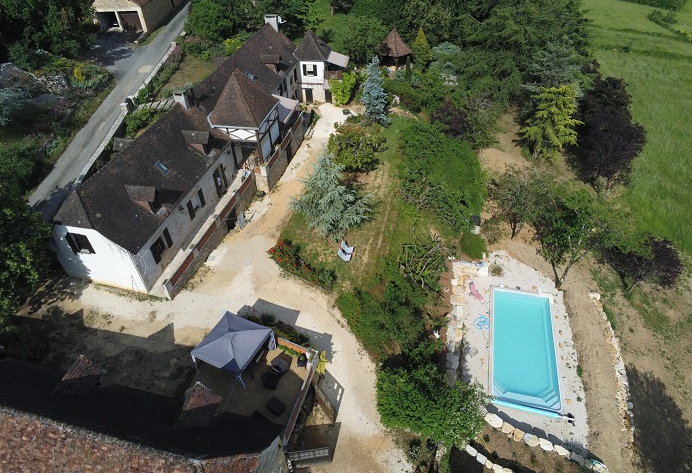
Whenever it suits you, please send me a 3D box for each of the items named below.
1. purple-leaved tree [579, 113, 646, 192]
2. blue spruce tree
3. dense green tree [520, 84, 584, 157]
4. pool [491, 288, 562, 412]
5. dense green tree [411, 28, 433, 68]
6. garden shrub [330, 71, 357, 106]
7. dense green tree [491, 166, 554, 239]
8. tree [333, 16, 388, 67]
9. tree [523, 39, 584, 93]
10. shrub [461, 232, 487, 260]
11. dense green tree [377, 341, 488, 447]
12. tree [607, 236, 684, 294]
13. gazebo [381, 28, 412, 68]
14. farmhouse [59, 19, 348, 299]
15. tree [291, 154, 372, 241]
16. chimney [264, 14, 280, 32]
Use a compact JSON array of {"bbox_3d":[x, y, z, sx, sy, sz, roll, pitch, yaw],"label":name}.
[{"bbox_3d":[22.750,-6.832,39.502,4.600,6.700,4.600,-2,39,2],"label":"purple-leaved tree"},{"bbox_3d":[3.047,-14.875,46.410,3.134,6.818,3.134,-1,44,0],"label":"blue spruce tree"},{"bbox_3d":[18.855,-10.241,42.282,5.700,6.900,5.700,-1,44,0],"label":"dense green tree"},{"bbox_3d":[11.149,7.100,29.245,3.986,1.200,8.422,9,45,10],"label":"pool"},{"bbox_3d":[9.607,-23.142,56.685,2.748,5.053,2.748,-1,44,0],"label":"dense green tree"},{"bbox_3d":[-0.298,-18.156,56.686,3.100,3.800,2.900,-2,39,2],"label":"garden shrub"},{"bbox_3d":[12.881,-2.099,34.242,4.200,5.800,4.200,-2,39,2],"label":"dense green tree"},{"bbox_3d":[1.765,-24.908,57.895,7.256,5.117,7.256,-1,44,0],"label":"tree"},{"bbox_3d":[22.469,-17.117,50.530,5.700,7.900,5.700,-2,39,2],"label":"tree"},{"bbox_3d":[9.303,0.506,33.401,1.813,1.859,1.813,-1,44,0],"label":"shrub"},{"bbox_3d":[4.435,8.065,24.057,5.650,3.100,5.300,-2,39,2],"label":"dense green tree"},{"bbox_3d":[19.821,2.370,31.001,4.300,4.100,4.300,-2,39,2],"label":"tree"},{"bbox_3d":[5.972,-23.219,56.839,4.265,5.055,4.265,-1,44,0],"label":"gazebo"},{"bbox_3d":[-10.509,-9.617,39.486,10.700,9.000,32.000,11,46,12],"label":"farmhouse"},{"bbox_3d":[-1.185,-3.656,34.728,6.499,6.464,6.499,-1,44,0],"label":"tree"},{"bbox_3d":[-9.011,-26.151,56.626,1.350,2.200,0.700,10,41,16],"label":"chimney"}]

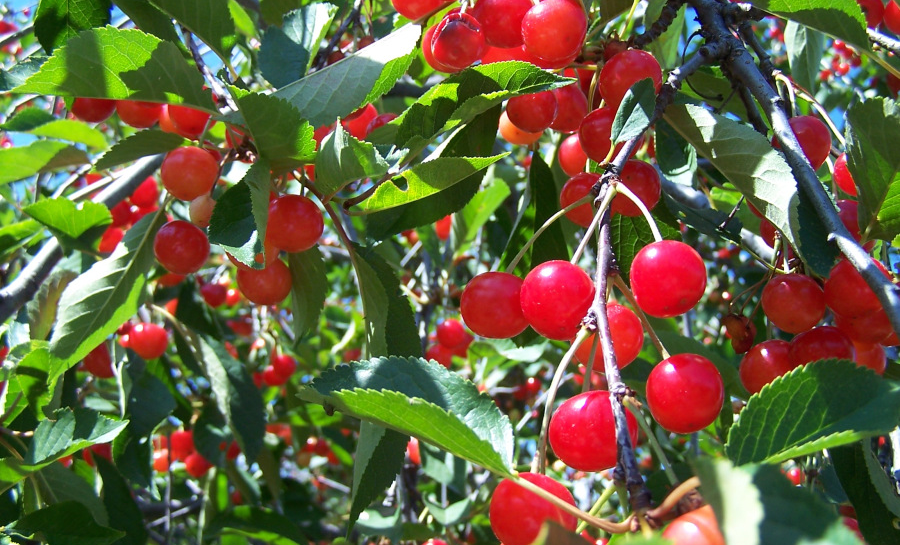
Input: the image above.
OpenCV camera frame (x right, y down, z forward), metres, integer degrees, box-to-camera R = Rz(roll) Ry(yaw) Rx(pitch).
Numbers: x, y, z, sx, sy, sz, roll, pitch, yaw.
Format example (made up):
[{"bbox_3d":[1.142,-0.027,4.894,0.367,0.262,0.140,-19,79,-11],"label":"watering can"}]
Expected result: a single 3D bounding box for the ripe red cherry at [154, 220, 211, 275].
[{"bbox_3d":[-0.102,-0.009,0.375,0.021,0.020,0.021,0,-17,0],"label":"ripe red cherry"}]

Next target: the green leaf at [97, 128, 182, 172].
[{"bbox_3d":[-0.118,-0.046,0.380,0.043,0.009,0.023,-18,-39,-4],"label":"green leaf"}]

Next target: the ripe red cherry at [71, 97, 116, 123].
[{"bbox_3d":[-0.159,-0.077,0.441,0.021,0.020,0.021,0,-18,0],"label":"ripe red cherry"}]

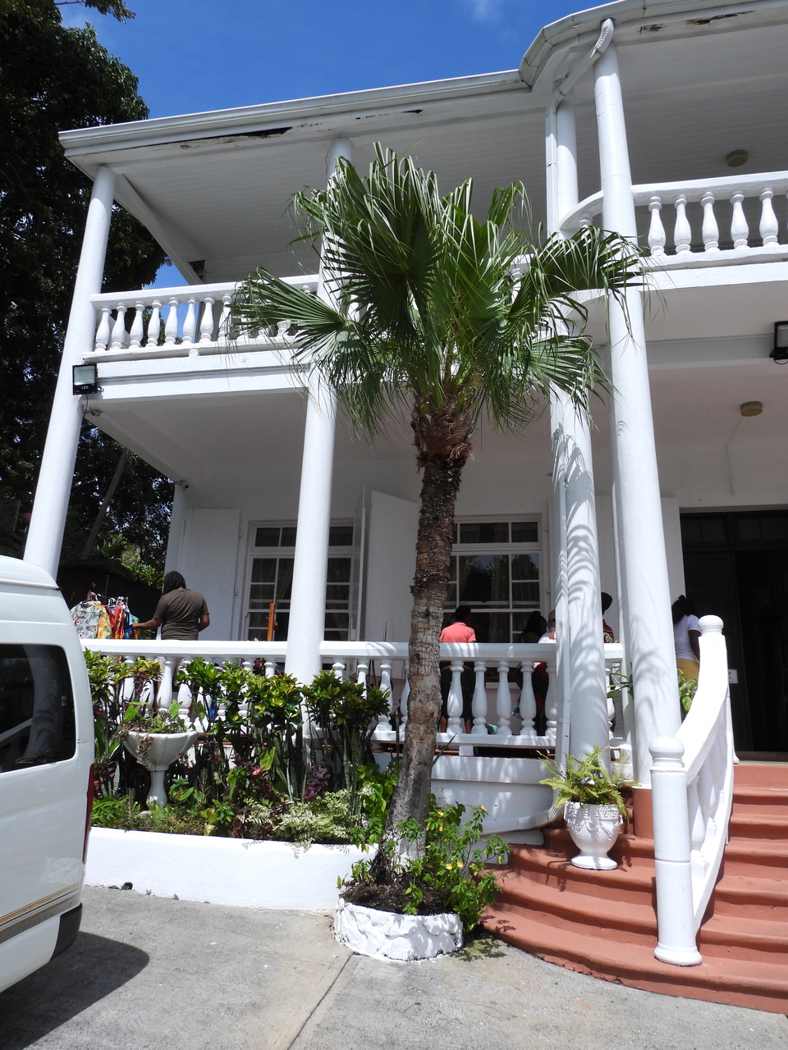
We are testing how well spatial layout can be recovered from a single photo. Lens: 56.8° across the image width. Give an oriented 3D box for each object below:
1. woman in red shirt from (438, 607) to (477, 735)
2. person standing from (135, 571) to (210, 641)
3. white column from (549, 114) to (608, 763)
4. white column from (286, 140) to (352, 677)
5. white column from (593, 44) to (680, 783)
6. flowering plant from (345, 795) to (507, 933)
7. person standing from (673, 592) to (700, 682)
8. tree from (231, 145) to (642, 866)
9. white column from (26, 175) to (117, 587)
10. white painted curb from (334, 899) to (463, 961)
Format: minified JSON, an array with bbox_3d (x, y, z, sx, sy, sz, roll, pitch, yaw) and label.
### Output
[{"bbox_3d":[0.720,1.662,7.961,0.480,1.570,0.340,-1,-16,11],"label":"woman in red shirt"},{"bbox_3d":[-2.379,1.360,7.649,0.720,1.790,0.480,3,-16,-4],"label":"person standing"},{"bbox_3d":[1.751,-1.278,7.083,0.350,7.130,0.350,-1,-16,11],"label":"white column"},{"bbox_3d":[-0.756,-1.152,7.696,0.350,7.200,0.350,-1,-16,11],"label":"white column"},{"bbox_3d":[2.095,-1.462,6.476,0.360,7.100,0.360,-1,-16,11],"label":"white column"},{"bbox_3d":[0.234,2.345,5.099,1.100,0.850,0.850,-1,-16,11],"label":"flowering plant"},{"bbox_3d":[2.879,1.480,7.167,0.500,1.620,0.380,7,-17,-18],"label":"person standing"},{"bbox_3d":[0.219,-0.549,5.897,3.500,6.380,3.200,-1,-16,11],"label":"tree"},{"bbox_3d":[-3.752,-1.086,8.264,0.350,7.200,0.350,-1,-16,11],"label":"white column"},{"bbox_3d":[0.027,2.753,5.094,0.900,0.290,0.900,-1,-16,11],"label":"white painted curb"}]

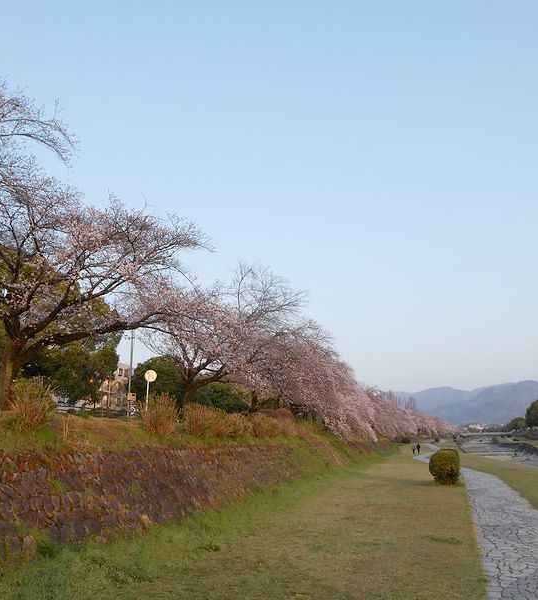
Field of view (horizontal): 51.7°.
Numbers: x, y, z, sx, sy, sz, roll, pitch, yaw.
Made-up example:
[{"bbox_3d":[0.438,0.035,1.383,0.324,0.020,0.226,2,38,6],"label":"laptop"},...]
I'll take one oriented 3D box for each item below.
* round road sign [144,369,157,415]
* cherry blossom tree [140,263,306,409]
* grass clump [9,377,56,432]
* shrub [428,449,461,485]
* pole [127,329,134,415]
[{"bbox_3d":[-5.850,4.550,27.000,0.600,2.420,0.090,0,-15,0],"label":"round road sign"},{"bbox_3d":[-2.236,1.686,26.677,7.800,7.220,7.500,0,-14,0],"label":"cherry blossom tree"},{"bbox_3d":[-5.263,2.318,12.344,1.000,1.180,1.000,0,-14,0],"label":"grass clump"},{"bbox_3d":[6.024,5.725,19.041,1.050,1.160,1.050,0,-14,0],"label":"shrub"},{"bbox_3d":[-9.931,5.101,39.774,0.350,6.370,0.350,0,-14,0],"label":"pole"}]

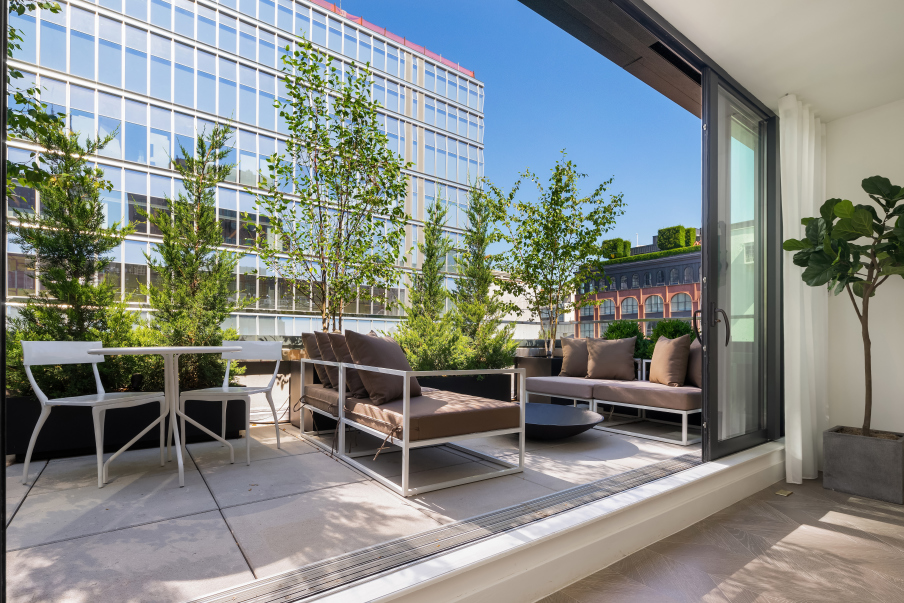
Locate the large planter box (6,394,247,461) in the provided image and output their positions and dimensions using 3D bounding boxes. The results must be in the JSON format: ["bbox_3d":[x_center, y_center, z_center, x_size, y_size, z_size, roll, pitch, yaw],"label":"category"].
[{"bbox_3d":[-2.408,0.866,3.313,1.424,0.424,0.485,4,-6,-36],"label":"large planter box"}]

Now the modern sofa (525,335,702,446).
[{"bbox_3d":[1.640,0.765,4.180,0.860,0.850,1.720,2,-3,-35],"label":"modern sofa"}]

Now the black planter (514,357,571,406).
[{"bbox_3d":[1.221,0.978,5.392,0.606,0.616,0.606,4,-6,-36],"label":"black planter"}]

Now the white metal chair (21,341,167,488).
[{"bbox_3d":[-2.107,0.624,2.573,0.520,0.793,0.480,0,-5,6],"label":"white metal chair"}]

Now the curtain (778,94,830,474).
[{"bbox_3d":[2.881,-0.094,3.506,0.566,2.889,0.172,4,-6,-36],"label":"curtain"}]

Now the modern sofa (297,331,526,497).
[{"bbox_3d":[-0.435,0.651,3.201,0.889,0.869,1.798,4,-6,-36],"label":"modern sofa"}]

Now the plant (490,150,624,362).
[{"bbox_3d":[1.400,-0.645,5.720,1.650,2.750,1.500,0,-3,0],"label":"plant"}]

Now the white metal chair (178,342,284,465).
[{"bbox_3d":[-1.510,0.670,2.990,0.490,0.800,0.530,0,-3,6],"label":"white metal chair"}]

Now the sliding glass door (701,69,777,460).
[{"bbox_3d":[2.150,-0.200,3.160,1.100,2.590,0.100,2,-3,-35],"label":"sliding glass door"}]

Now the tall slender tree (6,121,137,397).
[{"bbox_3d":[-2.780,-0.320,3.140,0.800,2.020,0.770,2,-3,-35],"label":"tall slender tree"}]

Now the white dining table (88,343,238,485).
[{"bbox_3d":[-1.680,0.655,2.575,0.770,0.755,0.770,2,-3,-35],"label":"white dining table"}]

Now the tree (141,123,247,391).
[{"bbox_3d":[-2.152,-0.387,3.573,0.707,2.202,0.687,4,-6,-36],"label":"tree"}]

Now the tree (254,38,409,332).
[{"bbox_3d":[-1.130,-1.020,4.050,1.380,2.920,1.300,2,-3,-35],"label":"tree"}]

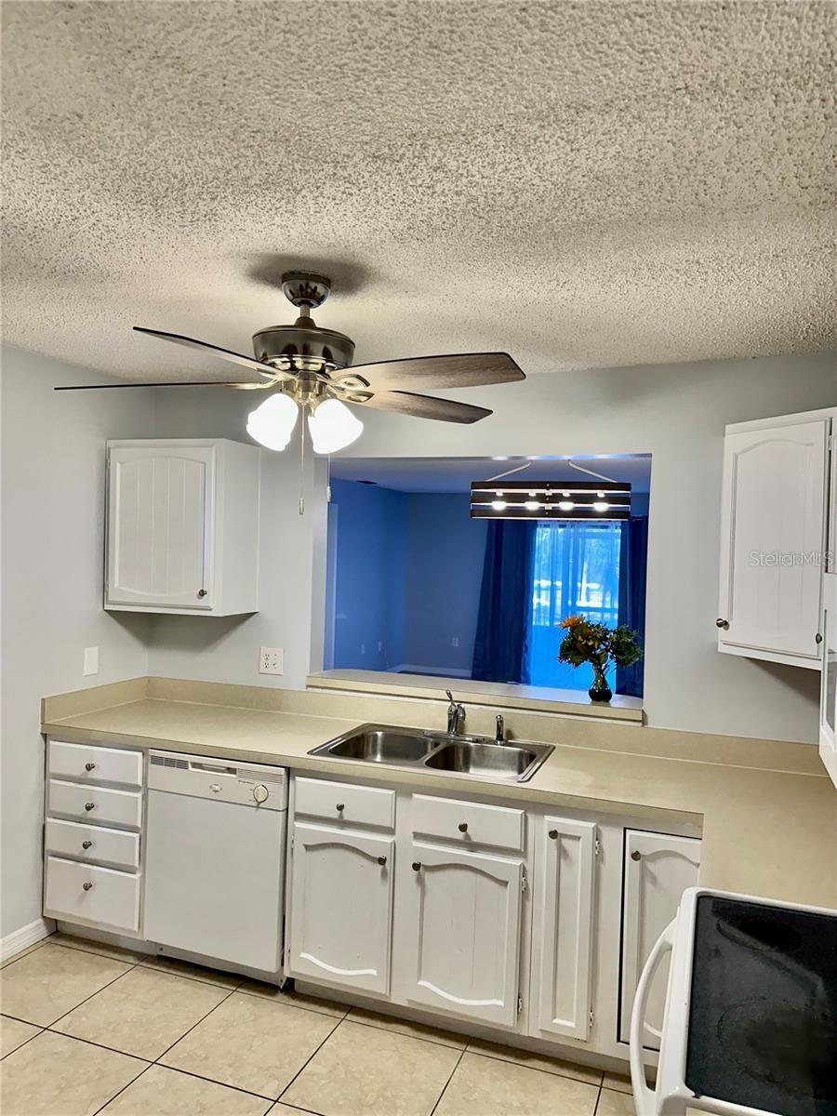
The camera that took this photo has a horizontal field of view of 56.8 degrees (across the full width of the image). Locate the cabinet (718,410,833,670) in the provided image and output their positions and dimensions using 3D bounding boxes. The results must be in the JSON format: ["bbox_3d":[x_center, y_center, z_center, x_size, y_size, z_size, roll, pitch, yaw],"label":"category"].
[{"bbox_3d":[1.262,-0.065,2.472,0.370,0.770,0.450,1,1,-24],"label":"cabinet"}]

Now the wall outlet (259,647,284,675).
[{"bbox_3d":[-0.676,0.473,3.542,0.121,0.119,0.009,2,1,21],"label":"wall outlet"}]

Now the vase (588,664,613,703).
[{"bbox_3d":[0.725,0.491,3.082,0.094,0.150,0.094,2,1,21],"label":"vase"}]

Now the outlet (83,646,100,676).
[{"bbox_3d":[-1.454,0.460,3.449,0.008,0.120,0.076,2,1,21],"label":"outlet"}]

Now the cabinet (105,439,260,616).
[{"bbox_3d":[-1.078,-0.138,3.536,0.630,0.763,0.306,2,1,21],"label":"cabinet"}]

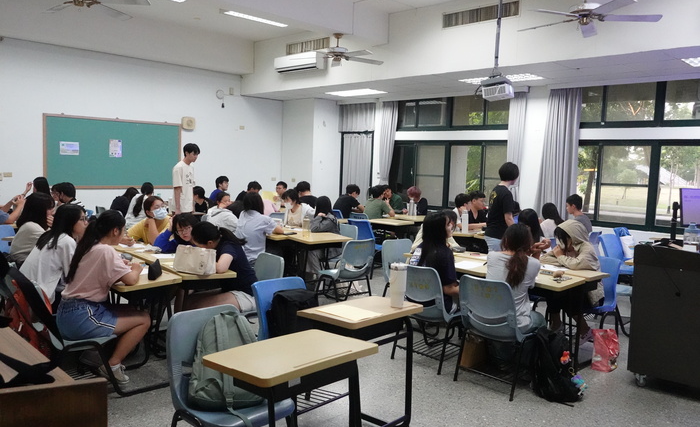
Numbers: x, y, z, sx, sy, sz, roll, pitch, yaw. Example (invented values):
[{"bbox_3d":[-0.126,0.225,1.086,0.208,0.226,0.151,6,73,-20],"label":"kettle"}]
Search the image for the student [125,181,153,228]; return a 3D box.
[{"bbox_3d":[-2.679,0.208,7.255,0.620,1.218,0.460,-3,7,-44],"label":"student"}]

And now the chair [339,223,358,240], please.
[{"bbox_3d":[-0.243,0.535,7.109,0.530,0.790,0.470,-3,7,-45],"label":"chair"}]

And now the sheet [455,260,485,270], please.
[{"bbox_3d":[0.991,0.430,4.693,0.297,0.004,0.210,-3,7,-45],"label":"sheet"}]

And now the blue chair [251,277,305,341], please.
[{"bbox_3d":[-0.311,0.841,3.488,0.460,0.790,0.520,-2,7,-42],"label":"blue chair"}]

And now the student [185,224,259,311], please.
[{"bbox_3d":[-1.002,0.608,4.262,0.780,1.080,0.480,-3,7,-45],"label":"student"}]

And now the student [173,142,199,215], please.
[{"bbox_3d":[-2.145,-0.049,7.431,0.280,1.738,0.430,4,5,21],"label":"student"}]

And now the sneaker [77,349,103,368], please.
[{"bbox_3d":[-1.783,1.025,3.970,0.095,0.115,0.250,7,-26,45],"label":"sneaker"}]

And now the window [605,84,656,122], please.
[{"bbox_3d":[4.026,-1.590,8.151,0.060,0.570,0.730,-3,7,-45],"label":"window"}]

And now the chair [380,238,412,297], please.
[{"bbox_3d":[0.625,0.686,5.640,0.460,0.790,0.520,-2,6,-38],"label":"chair"}]

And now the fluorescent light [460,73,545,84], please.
[{"bbox_3d":[2.218,-1.966,8.216,0.600,0.070,1.200,-3,7,-44],"label":"fluorescent light"}]

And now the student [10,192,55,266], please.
[{"bbox_3d":[-2.428,0.451,4.545,0.640,1.228,0.460,-3,7,-44],"label":"student"}]

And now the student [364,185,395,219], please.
[{"bbox_3d":[0.487,0.167,9.049,0.720,1.240,0.480,-3,7,-45],"label":"student"}]

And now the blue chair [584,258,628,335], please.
[{"bbox_3d":[2.109,0.794,5.107,0.530,0.790,0.480,-3,7,-45],"label":"blue chair"}]

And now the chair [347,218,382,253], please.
[{"bbox_3d":[0.268,0.479,7.610,0.540,0.795,0.480,-3,7,-45],"label":"chair"}]

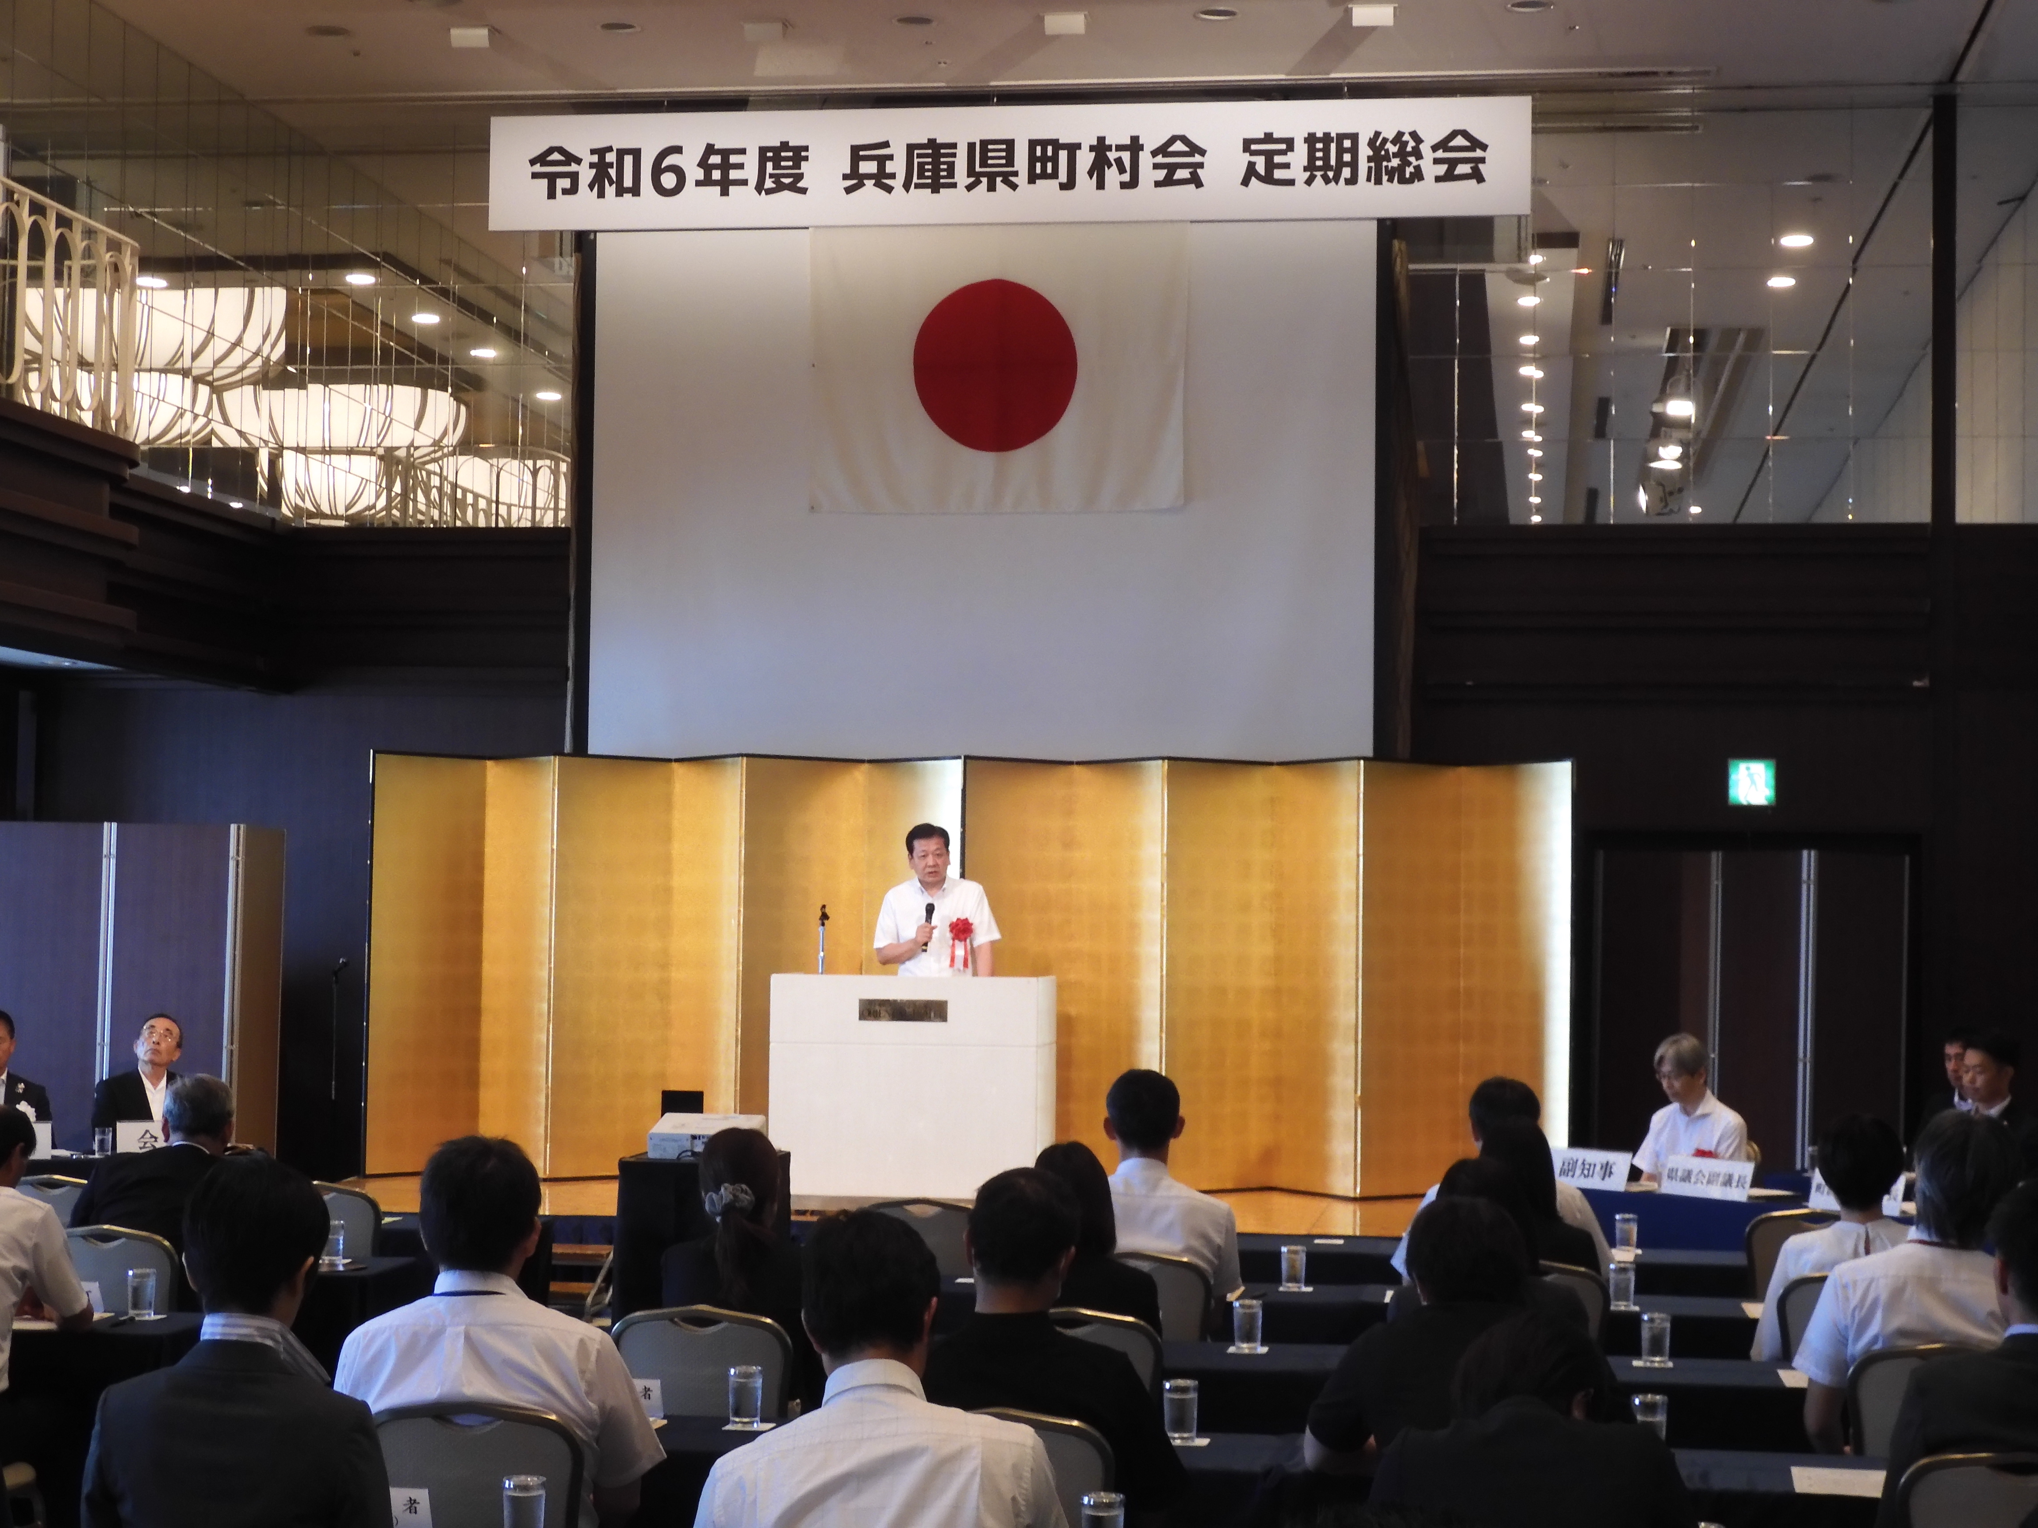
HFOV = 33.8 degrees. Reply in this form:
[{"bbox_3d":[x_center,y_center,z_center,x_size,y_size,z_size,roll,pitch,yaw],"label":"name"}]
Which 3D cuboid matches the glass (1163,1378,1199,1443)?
[{"bbox_3d":[0.314,1.250,6.477,0.066,0.112,0.066,0,-3,6],"label":"glass"}]

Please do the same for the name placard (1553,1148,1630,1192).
[{"bbox_3d":[2.221,1.580,13.054,0.340,0.145,0.090,-2,-4,38],"label":"name placard"}]

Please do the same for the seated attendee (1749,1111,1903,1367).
[{"bbox_3d":[2.061,1.498,8.456,0.520,1.260,0.750,0,-3,8],"label":"seated attendee"}]

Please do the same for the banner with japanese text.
[{"bbox_3d":[-0.080,-2.592,14.535,4.550,0.510,0.040,0,-3,7],"label":"banner with japanese text"}]

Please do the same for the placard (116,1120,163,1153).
[{"bbox_3d":[-3.656,1.588,14.233,0.340,0.130,0.090,1,-3,-12],"label":"placard"}]

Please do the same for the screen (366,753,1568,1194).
[{"bbox_3d":[-0.307,0.999,16.255,5.848,2.060,0.420,0,-3,8],"label":"screen"}]

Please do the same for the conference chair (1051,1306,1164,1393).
[{"bbox_3d":[0.137,1.582,7.192,0.430,0.885,0.560,0,-3,6],"label":"conference chair"}]

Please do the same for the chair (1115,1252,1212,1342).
[{"bbox_3d":[0.301,1.668,8.588,0.450,0.890,0.560,0,-3,6],"label":"chair"}]

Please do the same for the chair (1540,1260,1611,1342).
[{"bbox_3d":[1.275,1.653,8.355,0.430,0.885,0.560,0,-3,8],"label":"chair"}]

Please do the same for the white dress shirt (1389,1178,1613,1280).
[{"bbox_3d":[1.406,1.413,9.892,0.600,0.580,0.340,0,-3,6],"label":"white dress shirt"}]

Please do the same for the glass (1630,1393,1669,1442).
[{"bbox_3d":[1.168,1.227,6.207,0.064,0.110,0.064,0,-3,6],"label":"glass"}]

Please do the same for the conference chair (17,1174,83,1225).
[{"bbox_3d":[-2.848,1.684,10.247,0.430,0.880,0.560,0,-3,8],"label":"conference chair"}]

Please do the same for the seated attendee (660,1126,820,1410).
[{"bbox_3d":[-0.578,1.418,7.379,0.430,1.220,0.760,0,-3,5],"label":"seated attendee"}]

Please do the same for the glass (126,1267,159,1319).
[{"bbox_3d":[-2.156,1.305,8.262,0.064,0.110,0.064,0,-3,6],"label":"glass"}]

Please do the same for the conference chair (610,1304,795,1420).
[{"bbox_3d":[-0.635,1.575,7.189,0.430,0.885,0.560,0,-3,5],"label":"conference chair"}]

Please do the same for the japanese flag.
[{"bbox_3d":[-0.094,-1.719,14.560,1.610,1.250,0.050,0,-3,7],"label":"japanese flag"}]

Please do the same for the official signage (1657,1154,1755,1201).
[{"bbox_3d":[2.581,1.556,12.535,0.080,0.140,0.420,3,-4,-35],"label":"official signage"}]

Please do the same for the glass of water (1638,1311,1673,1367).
[{"bbox_3d":[1.438,1.299,7.567,0.066,0.110,0.066,1,-3,0],"label":"glass of water"}]

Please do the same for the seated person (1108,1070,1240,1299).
[{"bbox_3d":[0.342,1.438,8.630,0.490,1.310,0.700,0,-3,7],"label":"seated person"}]

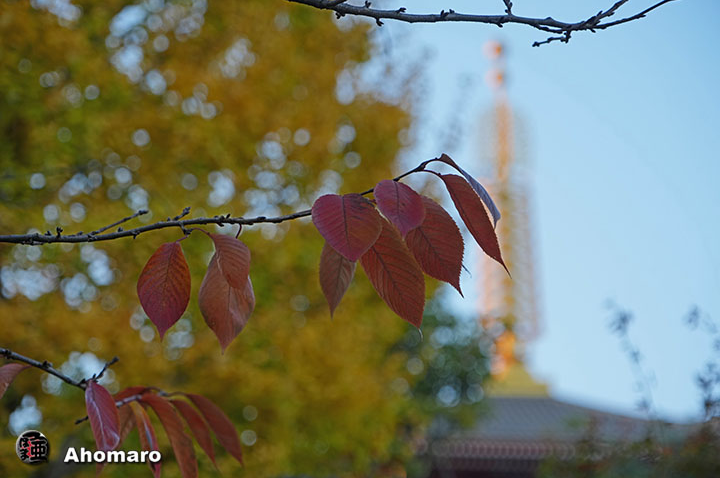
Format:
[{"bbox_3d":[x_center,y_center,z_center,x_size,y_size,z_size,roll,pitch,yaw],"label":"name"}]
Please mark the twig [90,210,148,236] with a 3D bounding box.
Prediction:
[{"bbox_3d":[-0.189,-0.013,2.020,0.049,0.005,0.005,-23,0,0],"label":"twig"}]

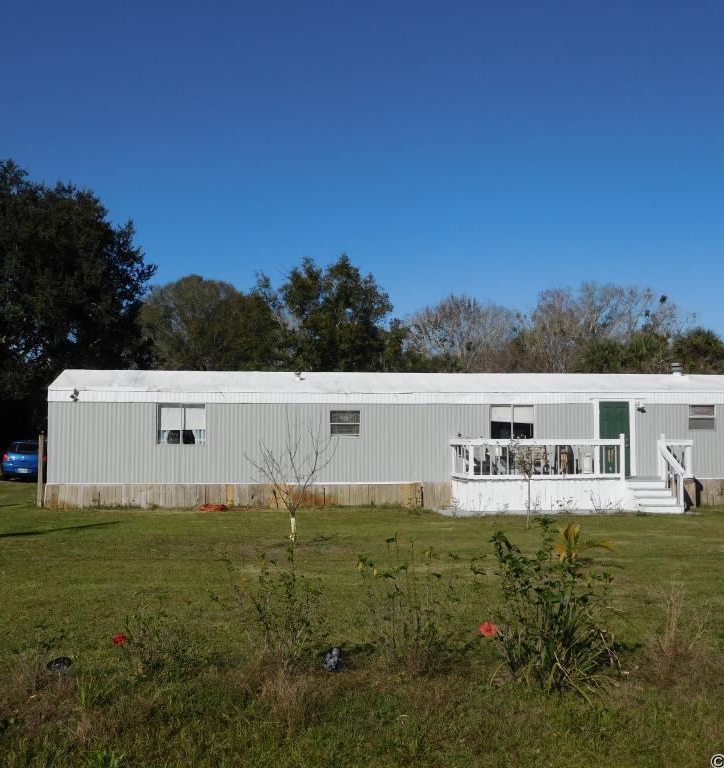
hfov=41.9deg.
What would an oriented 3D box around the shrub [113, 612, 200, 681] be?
[{"bbox_3d":[-1.424,1.791,6.561,0.610,0.437,0.549,0,-4,0],"label":"shrub"}]

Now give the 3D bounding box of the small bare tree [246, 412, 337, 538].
[{"bbox_3d":[-1.164,1.509,15.636,1.487,2.144,1.368,0,-4,0],"label":"small bare tree"}]

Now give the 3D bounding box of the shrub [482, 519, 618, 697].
[{"bbox_3d":[1.251,1.444,6.284,0.903,1.095,0.794,0,-4,0],"label":"shrub"}]

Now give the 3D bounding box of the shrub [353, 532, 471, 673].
[{"bbox_3d":[0.360,1.556,6.750,0.798,0.930,0.679,0,-4,0],"label":"shrub"}]

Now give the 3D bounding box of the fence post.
[{"bbox_3d":[-7.884,2.121,23.213,0.110,1.861,0.110,0,-4,-7],"label":"fence post"}]

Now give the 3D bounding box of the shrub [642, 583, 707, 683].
[{"bbox_3d":[2.165,1.685,6.539,0.456,0.647,0.433,0,-4,0],"label":"shrub"}]

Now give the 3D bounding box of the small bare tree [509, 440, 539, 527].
[{"bbox_3d":[3.089,1.908,18.106,0.574,1.653,0.545,0,-4,0],"label":"small bare tree"}]

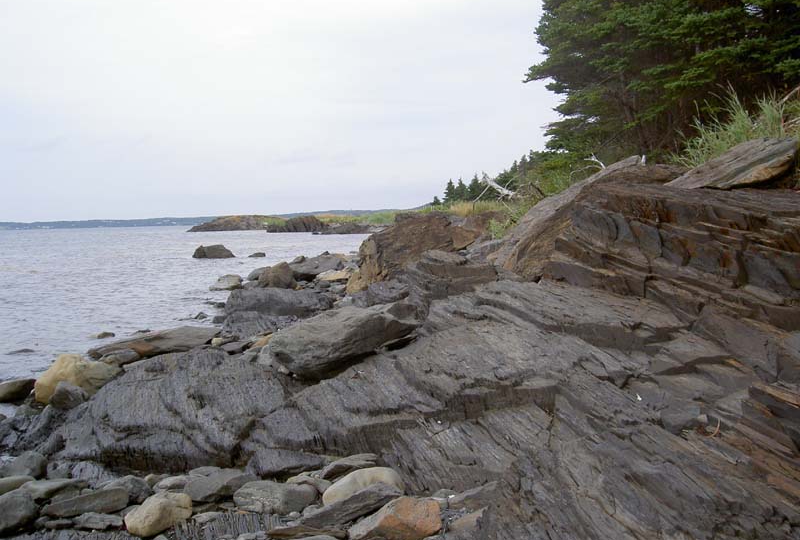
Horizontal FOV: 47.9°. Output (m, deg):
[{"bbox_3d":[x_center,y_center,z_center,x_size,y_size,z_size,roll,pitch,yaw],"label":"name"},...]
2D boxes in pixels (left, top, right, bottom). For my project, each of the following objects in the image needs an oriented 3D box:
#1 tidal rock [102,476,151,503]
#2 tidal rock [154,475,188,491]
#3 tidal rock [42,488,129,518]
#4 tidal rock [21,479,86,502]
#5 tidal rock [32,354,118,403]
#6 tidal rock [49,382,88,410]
[{"bbox_3d":[-1.495,1.210,4.950,0.260,0.154,0.182,-2,3,-10],"label":"tidal rock"},{"bbox_3d":[-1.388,1.291,5.475,0.230,0.090,0.180,-1,3,0],"label":"tidal rock"},{"bbox_3d":[-1.642,1.216,4.700,0.432,0.099,0.216,-3,3,-25],"label":"tidal rock"},{"bbox_3d":[-1.882,1.198,4.900,0.334,0.089,0.184,-3,3,-25],"label":"tidal rock"},{"bbox_3d":[-3.258,1.101,9.100,0.830,0.468,0.581,-2,3,-15],"label":"tidal rock"},{"bbox_3d":[-3.061,1.168,8.321,0.370,0.230,0.320,-1,3,0],"label":"tidal rock"}]

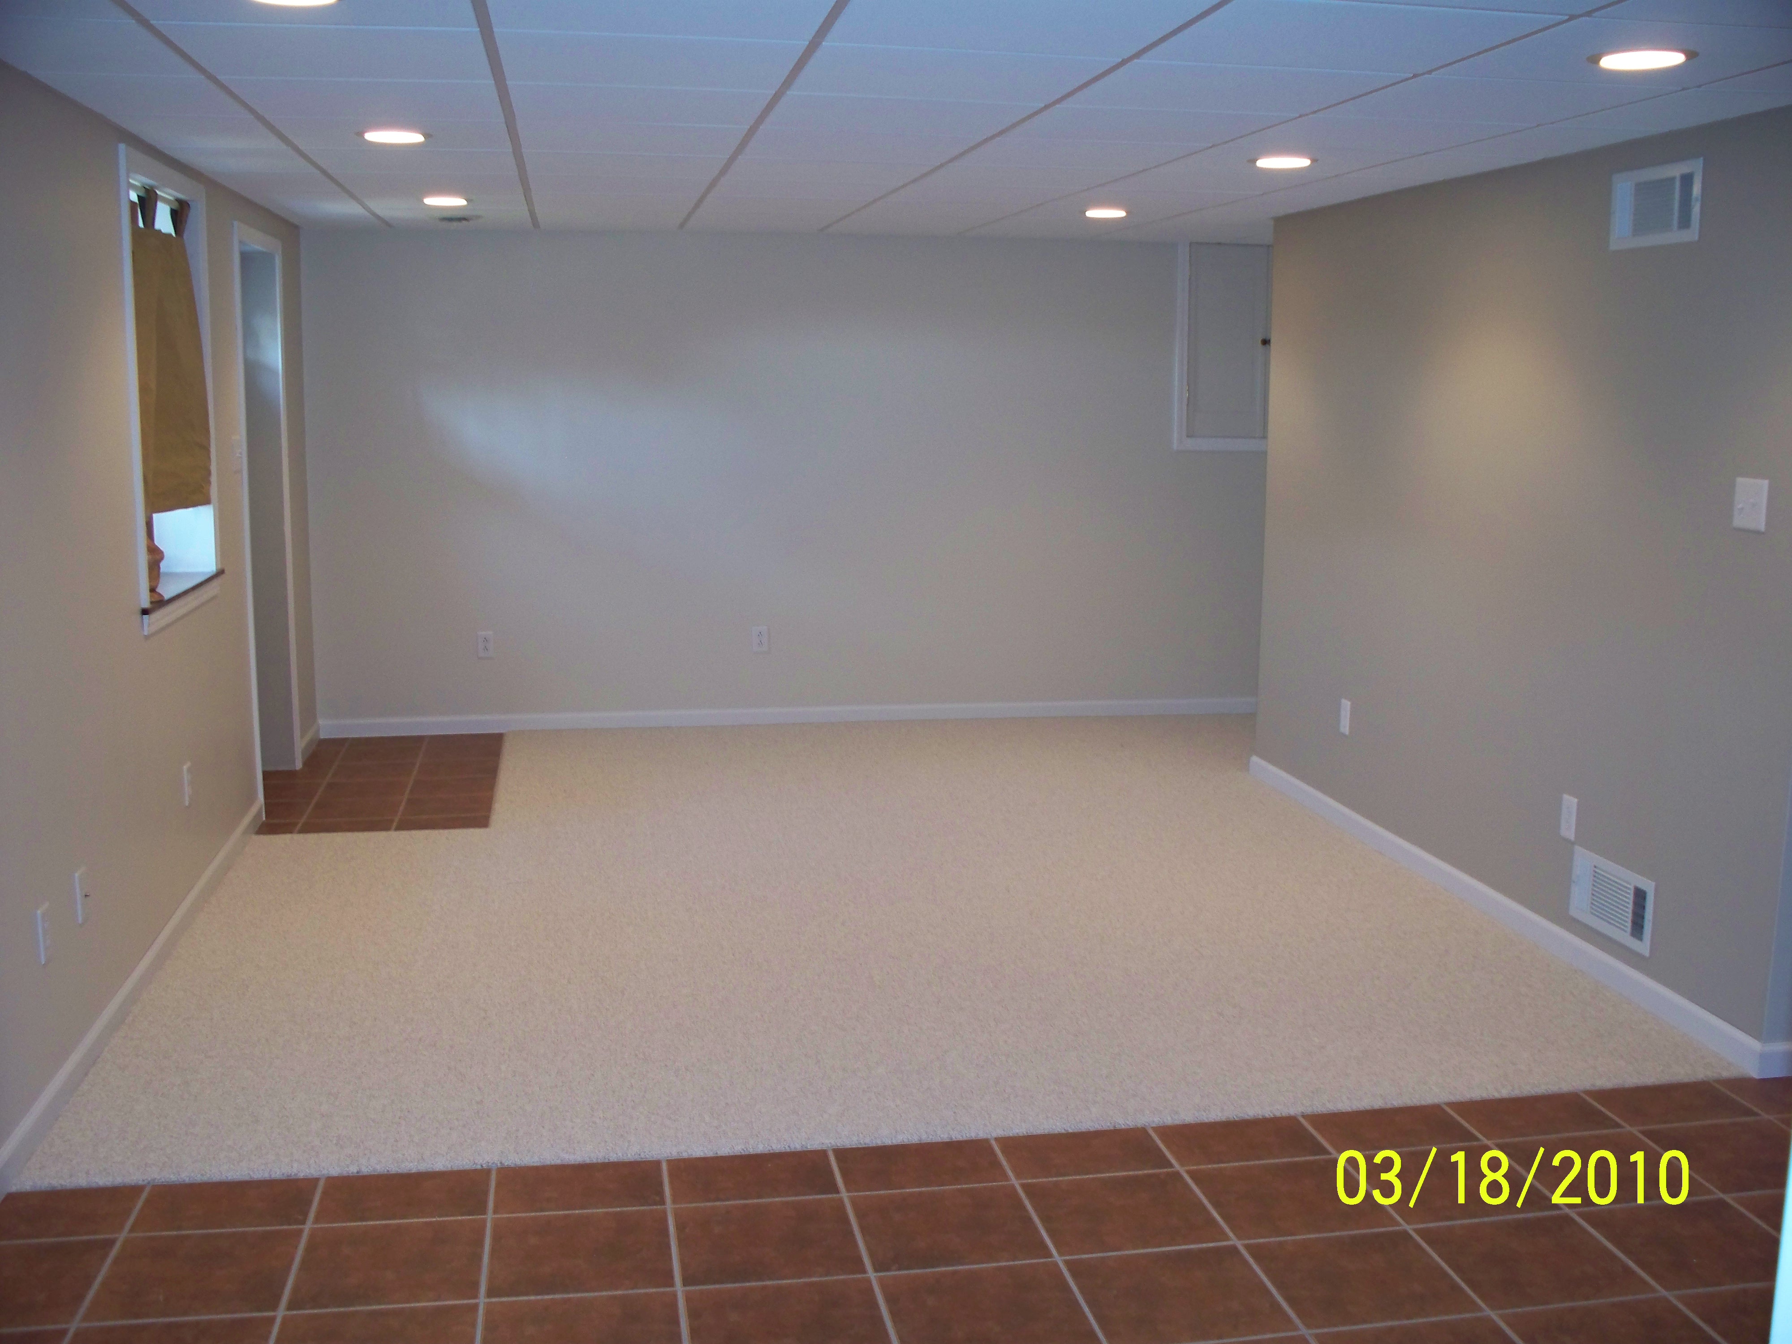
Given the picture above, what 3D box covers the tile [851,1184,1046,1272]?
[{"bbox_3d":[0.092,1.002,3.359,0.323,0.010,0.323,-1,9,-10],"label":"tile"}]

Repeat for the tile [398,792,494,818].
[{"bbox_3d":[-1.610,0.486,6.682,0.310,0.010,0.323,-1,9,-10],"label":"tile"}]

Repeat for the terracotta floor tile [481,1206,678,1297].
[{"bbox_3d":[-0.552,1.022,3.274,0.322,0.010,0.322,-1,9,-10],"label":"terracotta floor tile"}]

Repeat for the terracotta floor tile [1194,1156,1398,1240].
[{"bbox_3d":[0.740,0.995,3.508,0.322,0.010,0.322,-1,9,-10],"label":"terracotta floor tile"}]

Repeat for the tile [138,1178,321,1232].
[{"bbox_3d":[-1.238,0.988,3.434,0.322,0.010,0.211,-1,9,-10],"label":"tile"}]

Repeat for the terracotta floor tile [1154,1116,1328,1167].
[{"bbox_3d":[0.687,0.946,3.729,0.323,0.010,0.199,-1,9,-10],"label":"terracotta floor tile"}]

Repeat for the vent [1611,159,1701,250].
[{"bbox_3d":[1.814,-1.119,4.476,0.020,0.197,0.395,-1,9,-10],"label":"vent"}]

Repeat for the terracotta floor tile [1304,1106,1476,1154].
[{"bbox_3d":[1.038,0.964,3.901,0.330,0.010,0.210,-1,9,-10],"label":"terracotta floor tile"}]

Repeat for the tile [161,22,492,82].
[{"bbox_3d":[-1.092,-1.213,3.642,0.605,0.016,0.605,-1,9,-10],"label":"tile"}]

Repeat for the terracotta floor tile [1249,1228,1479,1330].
[{"bbox_3d":[0.783,1.030,3.155,0.323,0.010,0.323,-1,9,-10],"label":"terracotta floor tile"}]

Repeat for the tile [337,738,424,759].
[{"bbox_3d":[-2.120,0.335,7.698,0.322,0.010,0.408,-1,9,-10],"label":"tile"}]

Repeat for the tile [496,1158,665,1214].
[{"bbox_3d":[-0.606,0.991,3.576,0.330,0.010,0.212,-1,9,-10],"label":"tile"}]

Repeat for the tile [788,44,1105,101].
[{"bbox_3d":[0.102,-1.236,3.835,0.600,0.016,0.600,-1,9,-10],"label":"tile"}]

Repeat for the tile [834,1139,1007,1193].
[{"bbox_3d":[0.049,0.981,3.688,0.330,0.010,0.212,-1,9,-10],"label":"tile"}]

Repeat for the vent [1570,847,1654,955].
[{"bbox_3d":[1.846,0.591,4.830,0.015,0.196,0.400,-1,9,-10],"label":"vent"}]

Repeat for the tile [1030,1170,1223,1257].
[{"bbox_3d":[0.423,1.013,3.475,0.330,0.010,0.330,-1,9,-10],"label":"tile"}]

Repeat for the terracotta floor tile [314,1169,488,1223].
[{"bbox_3d":[-0.938,1.005,3.560,0.330,0.010,0.210,-1,9,-10],"label":"terracotta floor tile"}]

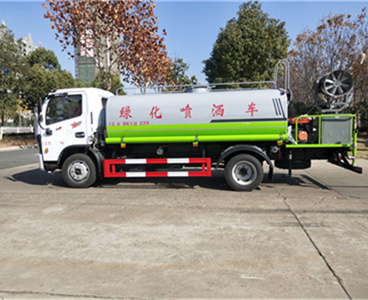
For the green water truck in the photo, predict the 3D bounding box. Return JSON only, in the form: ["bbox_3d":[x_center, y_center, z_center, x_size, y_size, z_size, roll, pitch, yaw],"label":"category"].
[{"bbox_3d":[0.176,-0.664,7.305,7.300,2.930,2.200,0,6,8],"label":"green water truck"}]

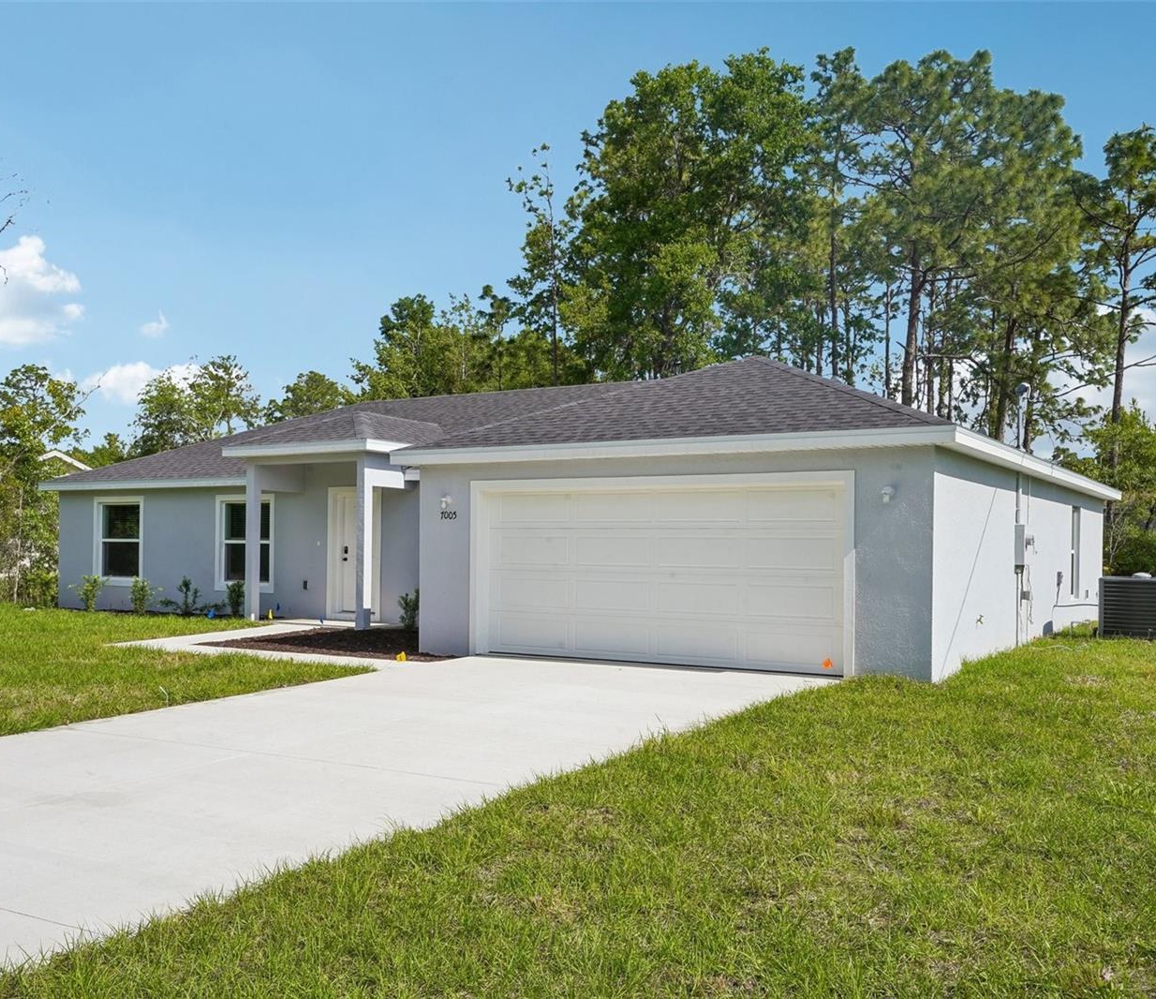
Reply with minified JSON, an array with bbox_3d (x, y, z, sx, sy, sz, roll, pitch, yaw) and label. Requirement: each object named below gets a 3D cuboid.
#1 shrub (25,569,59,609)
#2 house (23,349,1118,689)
[{"bbox_3d":[-11.847,1.982,25.800,0.900,0.880,0.900,-1,-3,32],"label":"shrub"},{"bbox_3d":[-1.227,0.024,22.106,19.600,4.700,12.400,-1,-3,32],"label":"house"}]

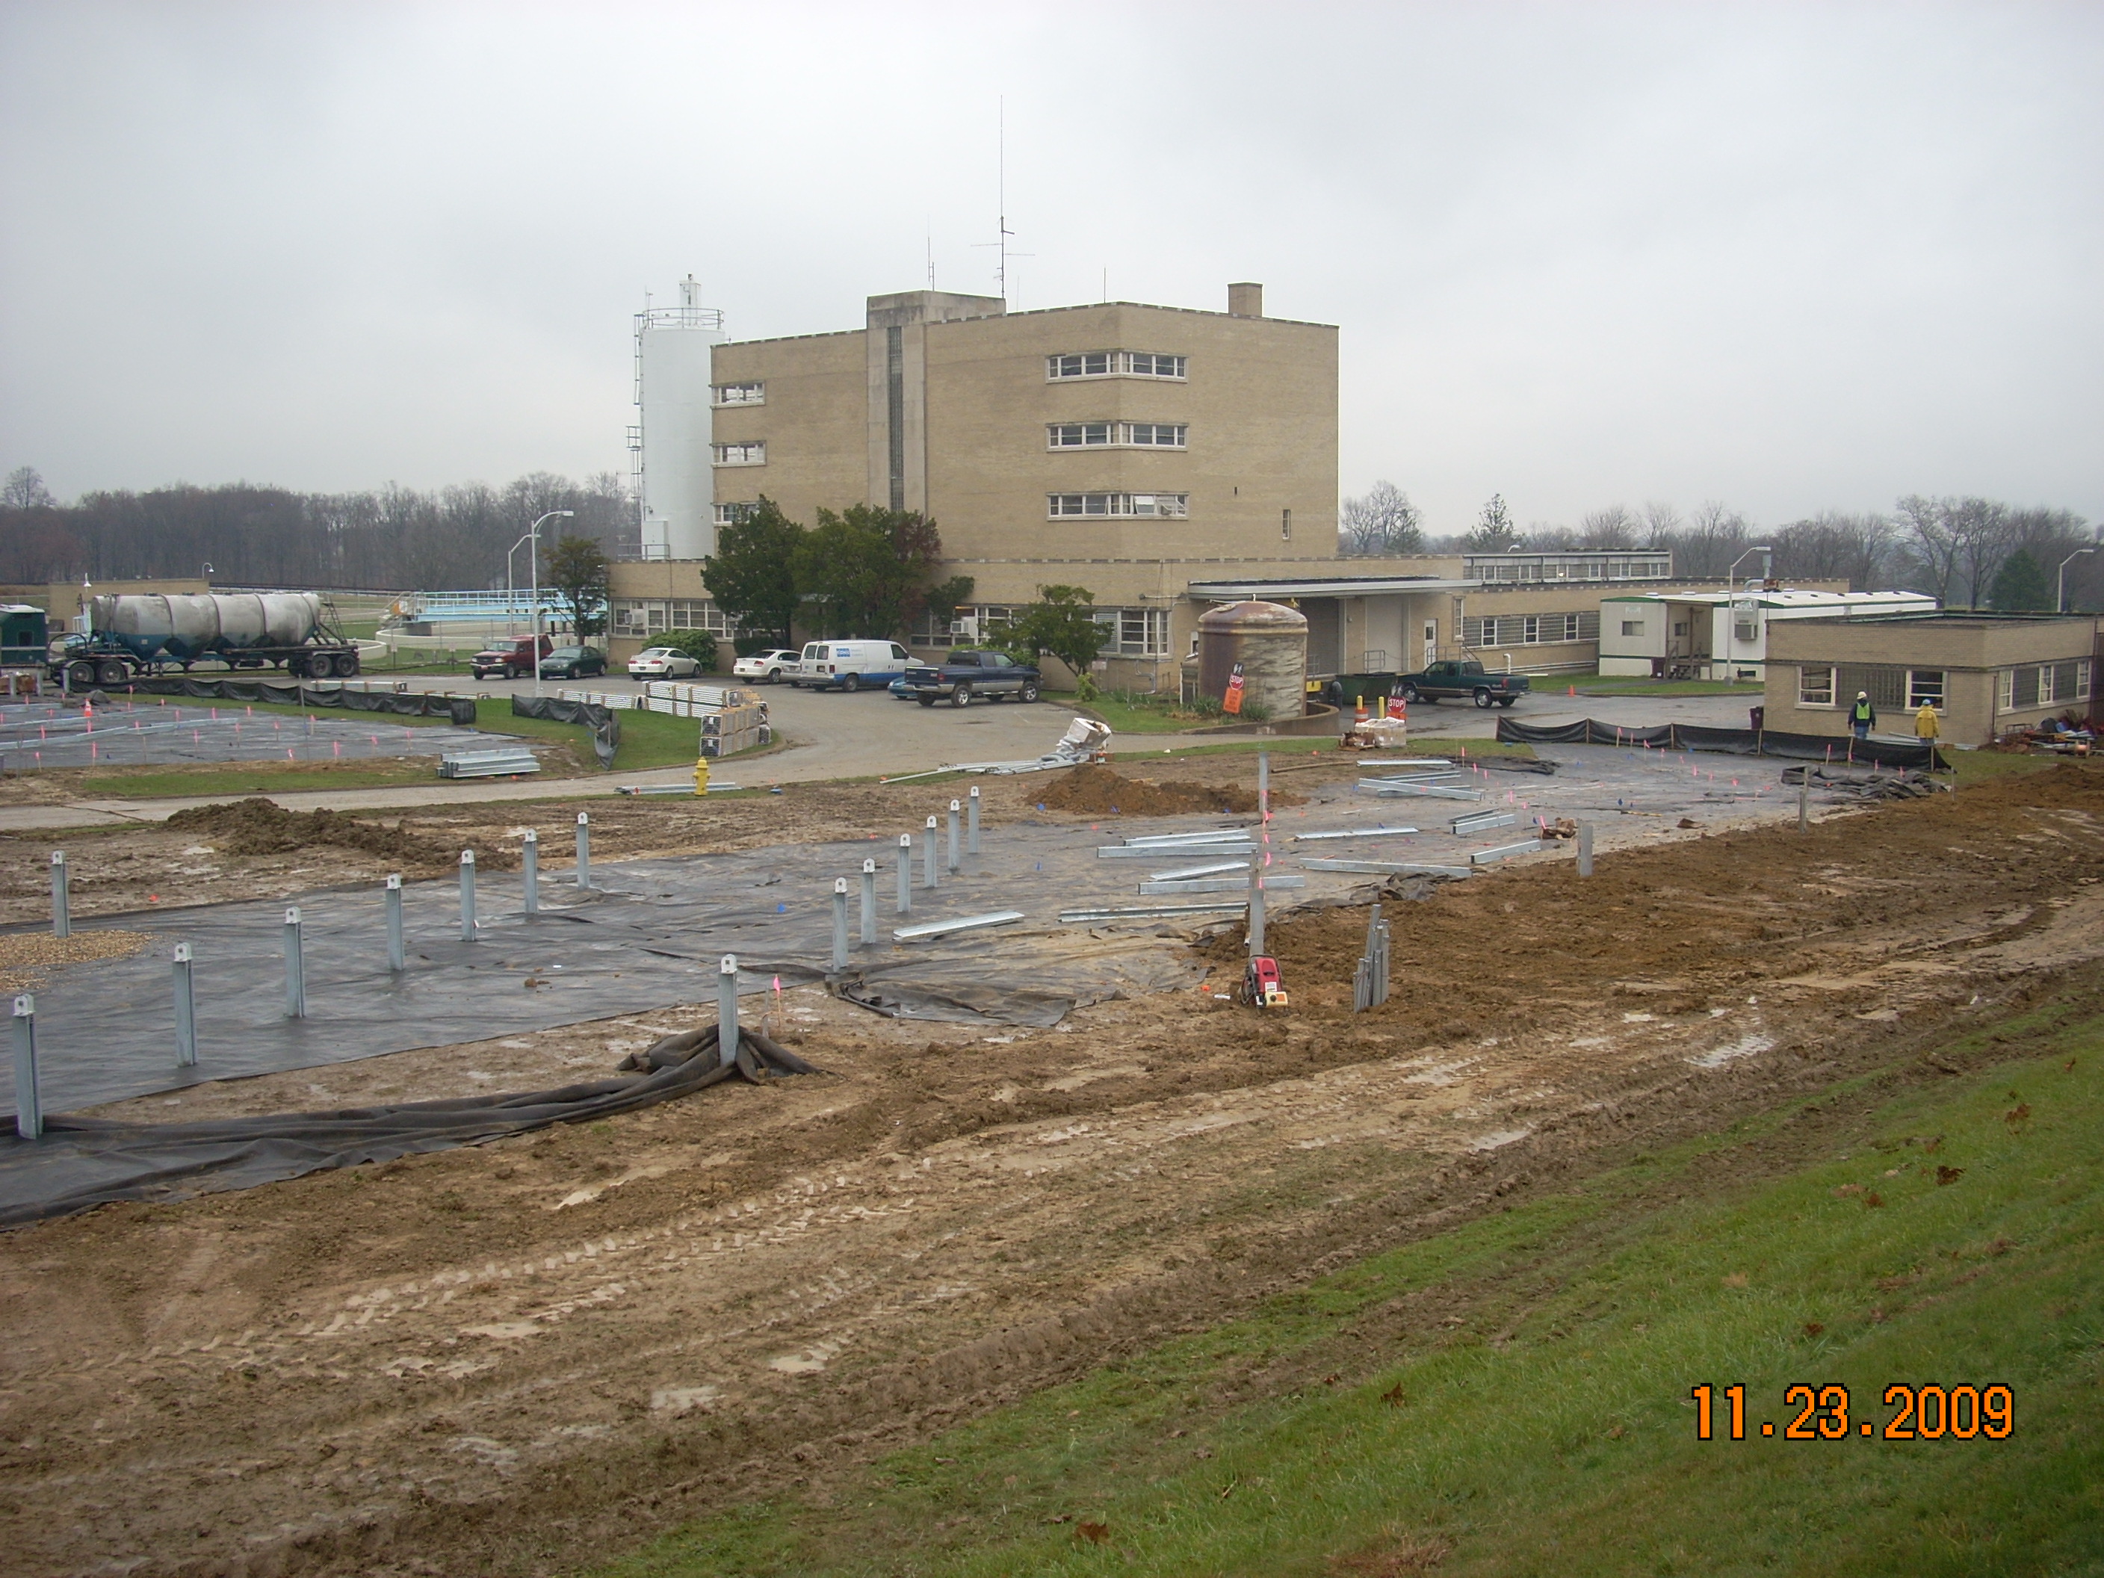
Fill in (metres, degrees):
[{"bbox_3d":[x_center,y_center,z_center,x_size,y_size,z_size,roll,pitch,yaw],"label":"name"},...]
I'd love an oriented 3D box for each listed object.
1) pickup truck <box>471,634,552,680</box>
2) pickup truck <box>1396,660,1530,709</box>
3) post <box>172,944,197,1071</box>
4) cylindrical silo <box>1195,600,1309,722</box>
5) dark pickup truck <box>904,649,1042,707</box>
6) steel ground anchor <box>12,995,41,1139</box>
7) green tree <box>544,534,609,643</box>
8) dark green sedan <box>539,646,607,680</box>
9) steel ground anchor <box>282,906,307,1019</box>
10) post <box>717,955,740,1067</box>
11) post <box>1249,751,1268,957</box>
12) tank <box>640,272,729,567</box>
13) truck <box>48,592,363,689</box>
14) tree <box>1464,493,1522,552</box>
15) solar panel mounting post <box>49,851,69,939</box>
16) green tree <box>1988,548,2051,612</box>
[{"bbox_3d":[-24.217,-5.932,100.898,1.780,1.880,4.950,1,6,14],"label":"pickup truck"},{"bbox_3d":[17.050,-4.400,93.800,5.540,1.860,1.950,4,7,39],"label":"pickup truck"},{"bbox_3d":[-9.456,2.351,24.561,0.180,1.374,0.140,0,6,7],"label":"post"},{"bbox_3d":[6.662,-4.109,74.281,3.600,4.050,3.600,0,6,0],"label":"cylindrical silo"},{"bbox_3d":[-2.710,-3.947,80.398,2.000,1.880,5.700,6,9,44],"label":"dark pickup truck"},{"bbox_3d":[-9.838,2.665,21.528,0.150,1.340,0.130,1,6,8],"label":"steel ground anchor"},{"bbox_3d":[-23.595,-9.412,112.333,3.000,6.590,3.000,0,6,0],"label":"green tree"},{"bbox_3d":[-21.872,-5.845,102.923,1.800,1.430,4.750,1,6,12],"label":"dark green sedan"},{"bbox_3d":[-9.199,2.115,27.354,0.180,1.376,0.140,0,6,7],"label":"steel ground anchor"},{"bbox_3d":[-3.711,2.553,25.875,0.180,1.333,0.140,0,6,7],"label":"post"},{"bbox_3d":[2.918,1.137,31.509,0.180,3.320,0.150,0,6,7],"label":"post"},{"bbox_3d":[-18.939,-18.726,114.689,4.350,15.000,4.350,0,6,0],"label":"tank"},{"bbox_3d":[-39.788,-7.072,105.974,13.500,3.980,2.500,-4,7,-33],"label":"truck"},{"bbox_3d":[37.266,-19.760,189.459,5.100,10.000,5.100,0,6,0],"label":"tree"},{"bbox_3d":[-14.322,1.528,32.493,0.180,1.270,0.140,0,6,7],"label":"solar panel mounting post"},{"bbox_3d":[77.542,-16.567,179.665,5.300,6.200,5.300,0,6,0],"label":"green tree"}]

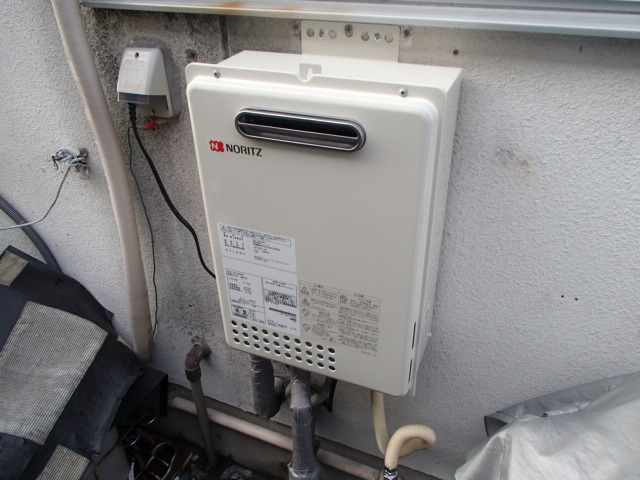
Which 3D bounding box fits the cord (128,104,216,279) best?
[{"bbox_3d":[-0.267,-0.080,0.990,0.110,0.360,0.050,12,35,20],"label":"cord"}]

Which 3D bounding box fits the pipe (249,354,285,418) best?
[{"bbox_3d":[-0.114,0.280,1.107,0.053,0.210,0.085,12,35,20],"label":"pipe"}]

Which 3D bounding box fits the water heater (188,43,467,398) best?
[{"bbox_3d":[0.010,-0.022,0.812,0.350,0.497,0.166,12,35,20],"label":"water heater"}]

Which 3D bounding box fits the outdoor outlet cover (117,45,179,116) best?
[{"bbox_3d":[-0.300,-0.266,0.883,0.083,0.124,0.060,12,35,20],"label":"outdoor outlet cover"}]

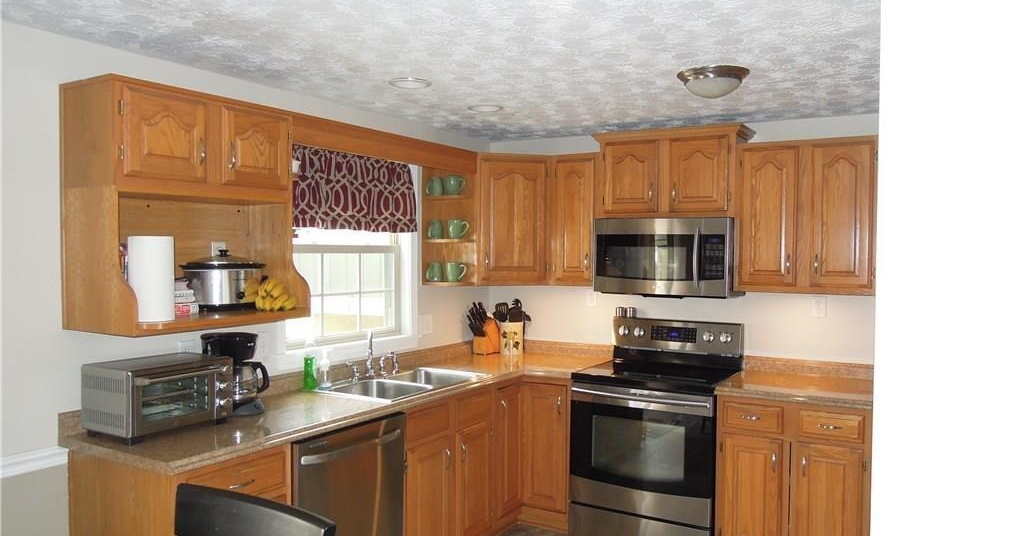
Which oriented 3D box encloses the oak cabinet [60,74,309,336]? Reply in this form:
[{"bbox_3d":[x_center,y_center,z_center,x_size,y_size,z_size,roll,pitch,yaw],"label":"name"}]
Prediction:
[{"bbox_3d":[-1.179,-0.211,2.653,0.423,0.838,0.740,1,2,30],"label":"oak cabinet"}]

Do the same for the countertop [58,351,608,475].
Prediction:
[{"bbox_3d":[-0.467,0.598,3.441,0.938,0.048,2.787,1,1,31],"label":"countertop"}]

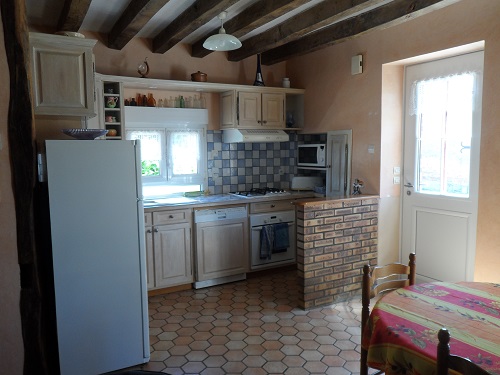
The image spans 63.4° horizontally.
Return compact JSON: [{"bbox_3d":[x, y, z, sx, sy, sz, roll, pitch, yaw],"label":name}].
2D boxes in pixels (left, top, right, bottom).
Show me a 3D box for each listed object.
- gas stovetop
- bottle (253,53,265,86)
[{"bbox_3d":[0.111,0.053,4.926,0.590,0.065,0.510,-3,6,-28],"label":"gas stovetop"},{"bbox_3d":[0.101,-1.368,4.745,0.138,0.413,0.138,-1,5,0],"label":"bottle"}]

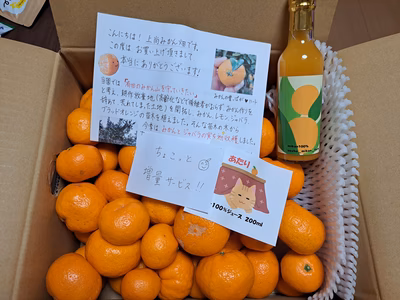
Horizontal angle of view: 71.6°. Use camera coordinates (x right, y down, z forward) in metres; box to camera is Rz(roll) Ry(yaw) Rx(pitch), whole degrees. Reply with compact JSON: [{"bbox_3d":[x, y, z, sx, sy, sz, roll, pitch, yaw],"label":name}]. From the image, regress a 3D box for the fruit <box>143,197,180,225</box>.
[{"bbox_3d":[-0.052,0.074,0.372,0.052,0.046,0.050,0,69,-1],"label":"fruit"}]

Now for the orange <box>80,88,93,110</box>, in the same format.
[{"bbox_3d":[-0.153,-0.066,0.428,0.058,0.054,0.061,0,69,-1],"label":"orange"}]

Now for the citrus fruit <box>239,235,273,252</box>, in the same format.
[{"bbox_3d":[0.078,0.103,0.357,0.056,0.052,0.056,0,67,0],"label":"citrus fruit"}]

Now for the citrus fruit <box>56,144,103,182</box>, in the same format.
[{"bbox_3d":[-0.155,0.017,0.358,0.058,0.055,0.049,-5,67,-2],"label":"citrus fruit"}]

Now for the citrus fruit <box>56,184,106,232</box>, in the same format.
[{"bbox_3d":[-0.154,0.074,0.362,0.060,0.055,0.064,0,69,-1],"label":"citrus fruit"}]

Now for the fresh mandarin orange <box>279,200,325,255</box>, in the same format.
[{"bbox_3d":[0.126,0.097,0.347,0.052,0.058,0.066,-43,73,-16],"label":"fresh mandarin orange"}]

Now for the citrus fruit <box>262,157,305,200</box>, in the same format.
[{"bbox_3d":[0.116,0.039,0.387,0.056,0.051,0.059,0,69,-1],"label":"citrus fruit"}]

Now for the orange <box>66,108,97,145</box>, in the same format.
[{"bbox_3d":[-0.151,-0.031,0.370,0.052,0.050,0.050,0,67,0],"label":"orange"}]

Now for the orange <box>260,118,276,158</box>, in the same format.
[{"bbox_3d":[0.076,-0.016,0.382,0.058,0.052,0.056,0,67,0],"label":"orange"}]

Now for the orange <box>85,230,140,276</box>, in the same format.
[{"bbox_3d":[-0.110,0.129,0.351,0.069,0.060,0.063,0,67,0],"label":"orange"}]

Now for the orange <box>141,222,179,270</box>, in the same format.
[{"bbox_3d":[-0.050,0.119,0.345,0.046,0.050,0.054,0,69,-1],"label":"orange"}]

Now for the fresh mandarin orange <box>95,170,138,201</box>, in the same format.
[{"bbox_3d":[-0.107,0.053,0.363,0.060,0.053,0.056,0,67,0],"label":"fresh mandarin orange"}]

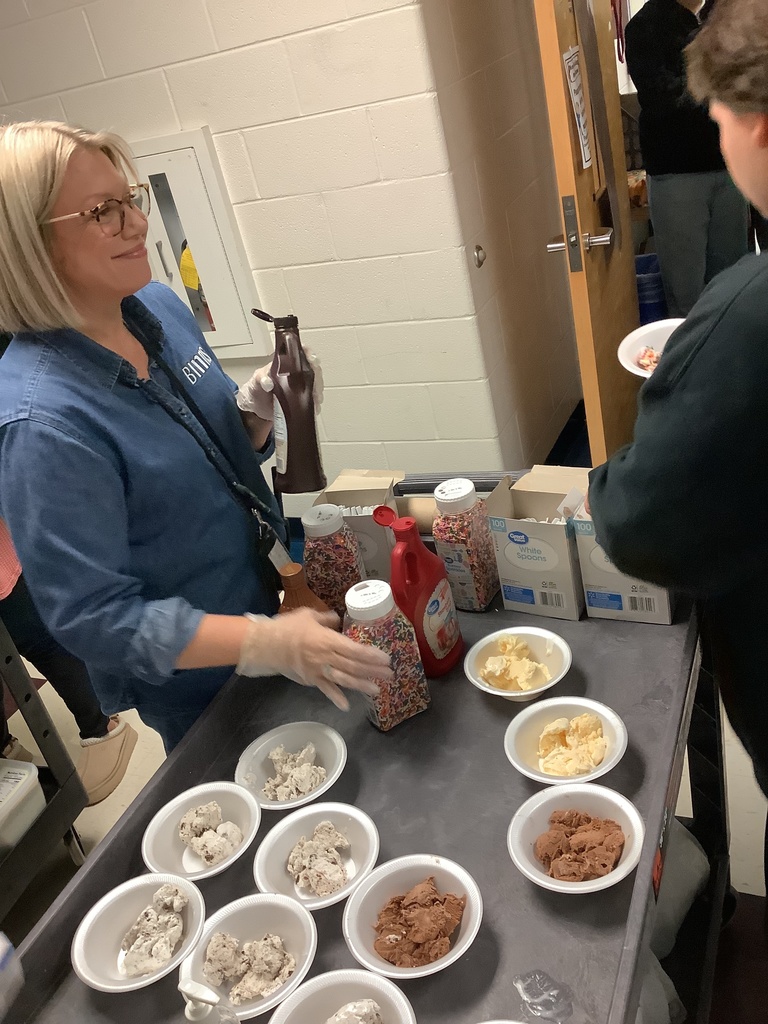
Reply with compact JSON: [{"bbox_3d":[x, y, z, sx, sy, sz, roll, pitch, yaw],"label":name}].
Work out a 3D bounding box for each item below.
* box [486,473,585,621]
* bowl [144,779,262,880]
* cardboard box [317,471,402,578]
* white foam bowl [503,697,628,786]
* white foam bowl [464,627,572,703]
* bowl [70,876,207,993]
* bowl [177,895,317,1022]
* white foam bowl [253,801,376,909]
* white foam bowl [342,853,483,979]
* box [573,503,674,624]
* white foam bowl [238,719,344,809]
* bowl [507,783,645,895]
[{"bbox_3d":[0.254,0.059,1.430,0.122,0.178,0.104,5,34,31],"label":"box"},{"bbox_3d":[-0.220,0.408,1.139,0.151,0.045,0.151,-14,28,0],"label":"bowl"},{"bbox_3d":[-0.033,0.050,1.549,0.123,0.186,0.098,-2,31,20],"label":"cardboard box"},{"bbox_3d":[0.230,0.299,1.146,0.149,0.045,0.149,-11,29,6],"label":"white foam bowl"},{"bbox_3d":[0.192,0.226,1.291,0.149,0.045,0.149,-11,29,6],"label":"white foam bowl"},{"bbox_3d":[-0.269,0.482,1.031,0.151,0.045,0.151,-14,28,0],"label":"bowl"},{"bbox_3d":[-0.140,0.484,0.982,0.149,0.045,0.149,-11,29,6],"label":"bowl"},{"bbox_3d":[-0.074,0.414,1.072,0.151,0.045,0.151,-10,28,6],"label":"white foam bowl"},{"bbox_3d":[0.034,0.442,0.980,0.151,0.045,0.151,-10,28,6],"label":"white foam bowl"},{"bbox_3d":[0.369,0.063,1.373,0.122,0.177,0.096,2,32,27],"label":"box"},{"bbox_3d":[-0.117,0.345,1.201,0.151,0.045,0.151,-10,28,6],"label":"white foam bowl"},{"bbox_3d":[0.216,0.374,1.020,0.149,0.045,0.149,-11,29,6],"label":"bowl"}]

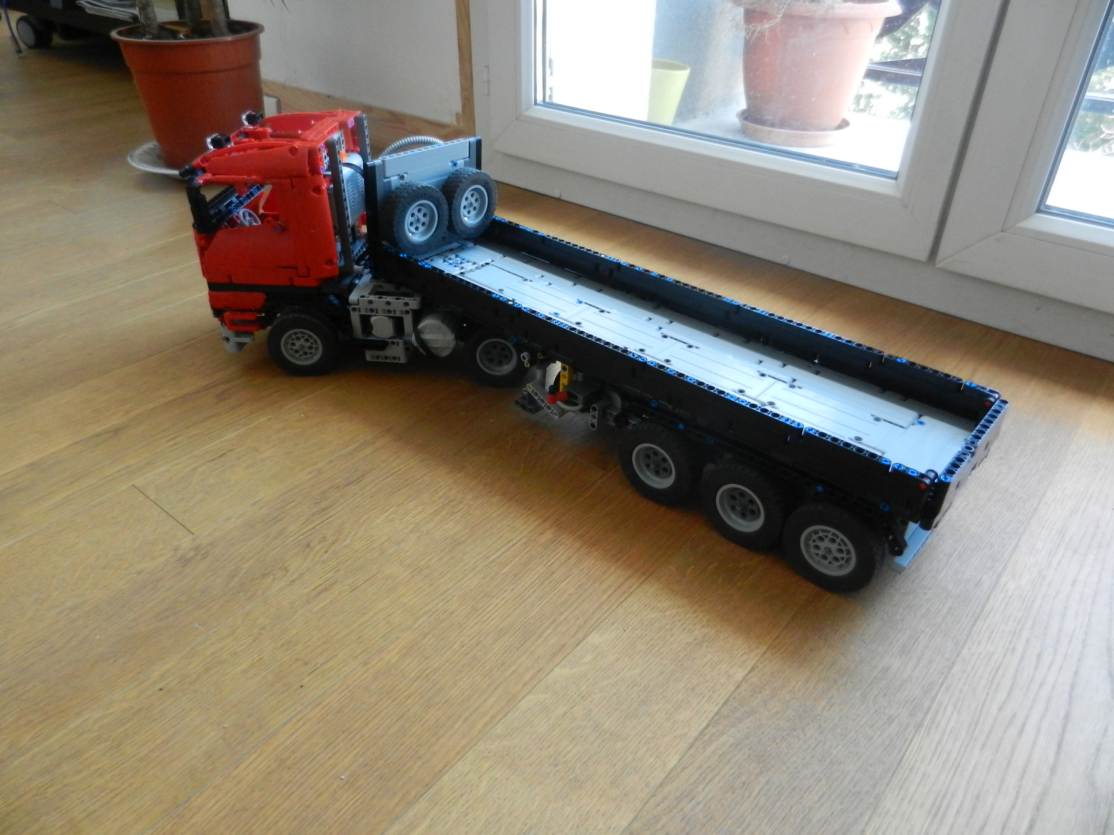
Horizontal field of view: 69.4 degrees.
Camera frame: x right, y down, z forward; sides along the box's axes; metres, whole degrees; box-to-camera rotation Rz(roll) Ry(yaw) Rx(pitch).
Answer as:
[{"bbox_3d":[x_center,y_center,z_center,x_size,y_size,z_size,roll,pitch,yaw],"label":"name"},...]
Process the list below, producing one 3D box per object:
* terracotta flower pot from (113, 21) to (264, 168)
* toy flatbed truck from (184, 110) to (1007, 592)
[{"bbox_3d":[-0.567,-0.517,1.294,0.221,0.193,0.221,0,33,0],"label":"terracotta flower pot"},{"bbox_3d":[-0.007,-0.103,0.662,0.701,0.222,0.253,21,38,27],"label":"toy flatbed truck"}]

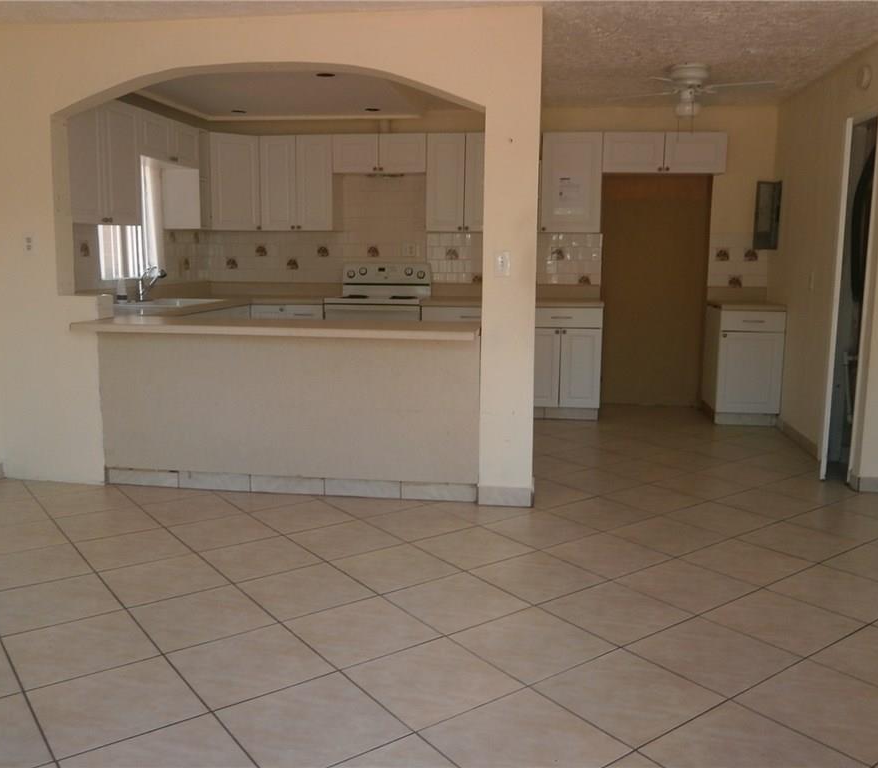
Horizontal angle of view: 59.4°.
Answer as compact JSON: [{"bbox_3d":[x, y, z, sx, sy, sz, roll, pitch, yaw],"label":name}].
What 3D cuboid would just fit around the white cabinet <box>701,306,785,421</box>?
[{"bbox_3d":[2.356,-0.170,5.997,0.463,0.905,0.630,2,9,7],"label":"white cabinet"}]

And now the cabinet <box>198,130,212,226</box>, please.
[{"bbox_3d":[-1.977,-1.580,5.945,0.315,0.754,0.200,2,9,7],"label":"cabinet"}]

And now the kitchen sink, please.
[{"bbox_3d":[-1.926,-0.508,5.478,0.550,0.195,0.800,2,9,7],"label":"kitchen sink"}]

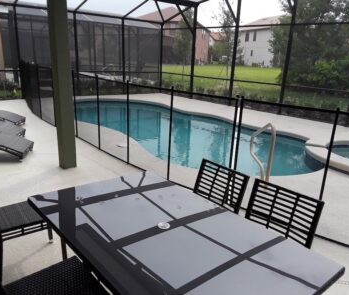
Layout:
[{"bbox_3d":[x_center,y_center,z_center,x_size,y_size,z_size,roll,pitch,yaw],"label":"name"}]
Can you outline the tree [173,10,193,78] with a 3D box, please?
[{"bbox_3d":[0.683,-7.059,21.734,1.600,4.800,1.600,2,16,0],"label":"tree"}]

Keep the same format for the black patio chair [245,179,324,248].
[{"bbox_3d":[0.437,0.700,1.810,0.570,0.865,0.440,-13,22,-42],"label":"black patio chair"}]

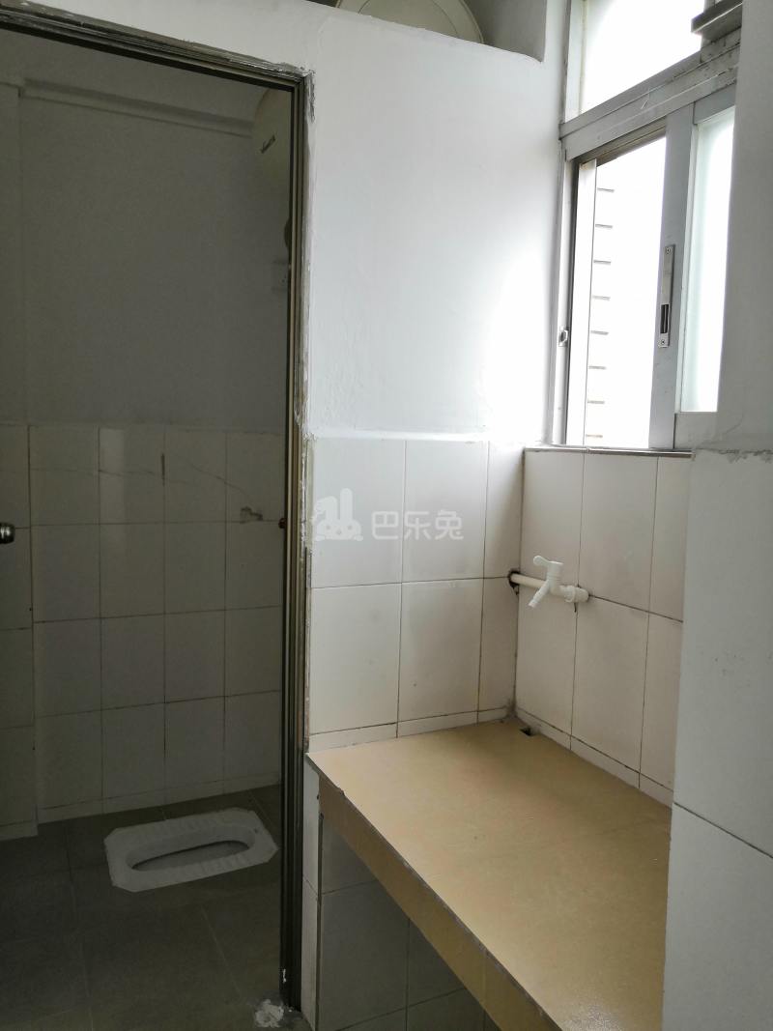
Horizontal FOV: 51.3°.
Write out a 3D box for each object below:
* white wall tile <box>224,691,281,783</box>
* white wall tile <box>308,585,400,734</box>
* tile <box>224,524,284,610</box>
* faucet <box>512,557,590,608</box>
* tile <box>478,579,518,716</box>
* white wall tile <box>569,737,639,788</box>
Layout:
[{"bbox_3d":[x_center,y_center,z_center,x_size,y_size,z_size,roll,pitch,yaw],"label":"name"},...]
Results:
[{"bbox_3d":[-0.467,0.766,2.811,0.200,0.300,0.010,-1,6,-25],"label":"white wall tile"},{"bbox_3d":[-0.065,0.296,1.677,0.202,0.304,0.010,-1,6,-25],"label":"white wall tile"},{"bbox_3d":[-0.452,0.169,2.755,0.200,0.300,0.010,-1,6,-25],"label":"tile"},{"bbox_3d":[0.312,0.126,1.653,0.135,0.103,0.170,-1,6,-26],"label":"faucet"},{"bbox_3d":[0.251,0.286,1.802,0.094,0.300,0.010,-1,6,-25],"label":"tile"},{"bbox_3d":[0.432,0.486,1.587,0.010,0.032,0.200,-1,6,-26],"label":"white wall tile"}]

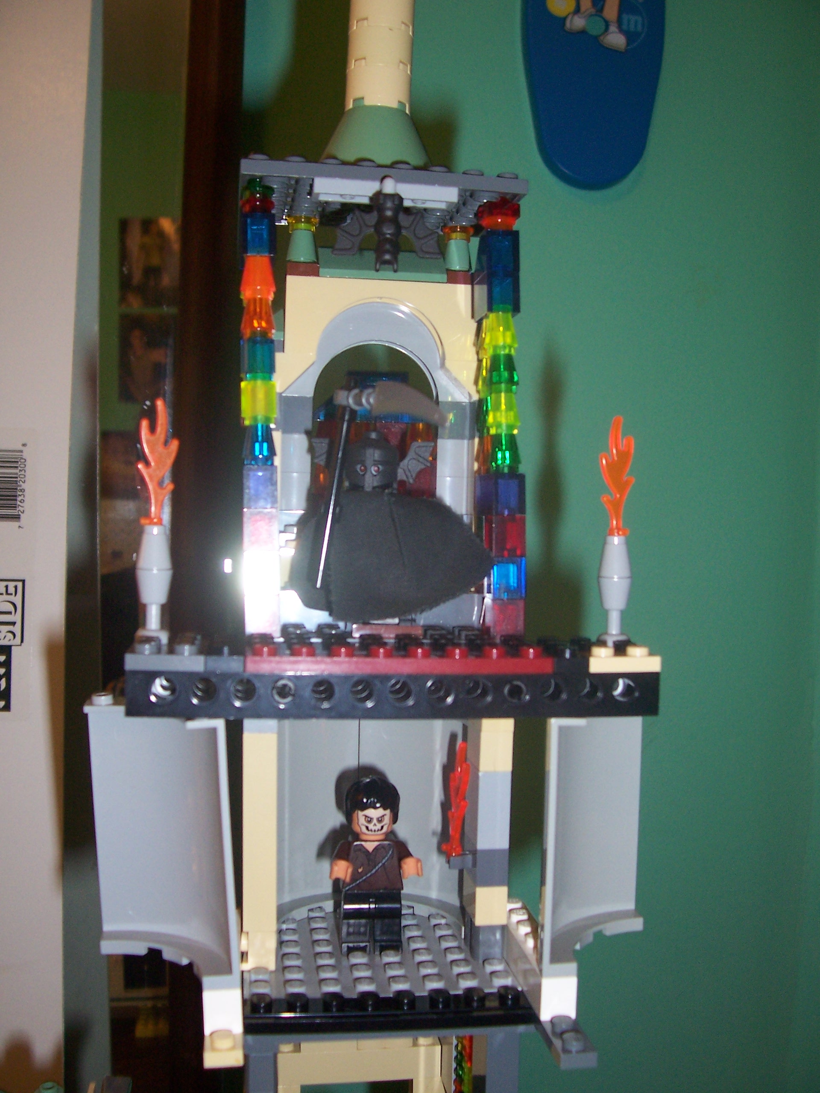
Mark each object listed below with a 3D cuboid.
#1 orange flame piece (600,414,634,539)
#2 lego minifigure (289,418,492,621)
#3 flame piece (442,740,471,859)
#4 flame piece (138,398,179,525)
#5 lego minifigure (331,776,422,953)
[{"bbox_3d":[0.047,-0.016,0.246,0.009,0.028,0.004,1,1,-20],"label":"orange flame piece"},{"bbox_3d":[-0.004,-0.005,0.245,0.046,0.045,0.021,1,1,-2],"label":"lego minifigure"},{"bbox_3d":[0.011,0.061,0.260,0.004,0.028,0.009,1,1,-15],"label":"flame piece"},{"bbox_3d":[-0.054,-0.018,0.232,0.009,0.028,0.004,1,1,-19],"label":"flame piece"},{"bbox_3d":[-0.008,0.078,0.265,0.022,0.043,0.013,1,1,-8],"label":"lego minifigure"}]

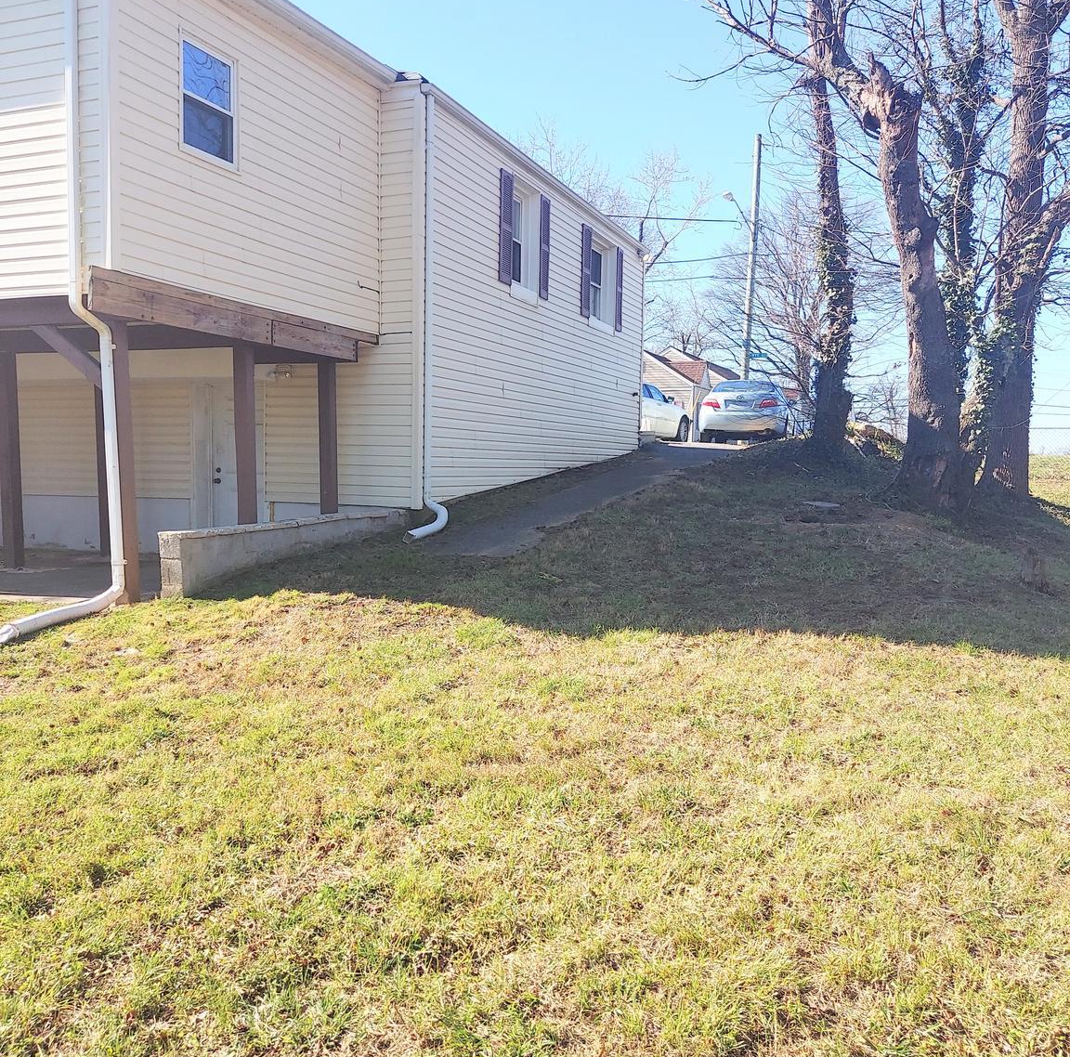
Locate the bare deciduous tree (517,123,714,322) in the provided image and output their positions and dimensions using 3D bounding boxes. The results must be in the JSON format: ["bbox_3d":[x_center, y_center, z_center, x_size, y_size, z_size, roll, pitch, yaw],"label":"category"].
[{"bbox_3d":[2.980,-9.048,38.000,7.500,12.100,7.200,1,3,4],"label":"bare deciduous tree"}]

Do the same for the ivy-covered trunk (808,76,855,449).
[{"bbox_3d":[3.942,-3.505,13.700,0.600,4.850,0.580,2,3,16],"label":"ivy-covered trunk"}]

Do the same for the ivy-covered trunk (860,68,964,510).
[{"bbox_3d":[3.589,-2.232,9.800,0.940,4.100,0.800,2,3,20],"label":"ivy-covered trunk"}]

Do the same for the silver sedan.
[{"bbox_3d":[4.780,-2.626,23.300,1.820,1.460,4.800,2,3,14],"label":"silver sedan"}]

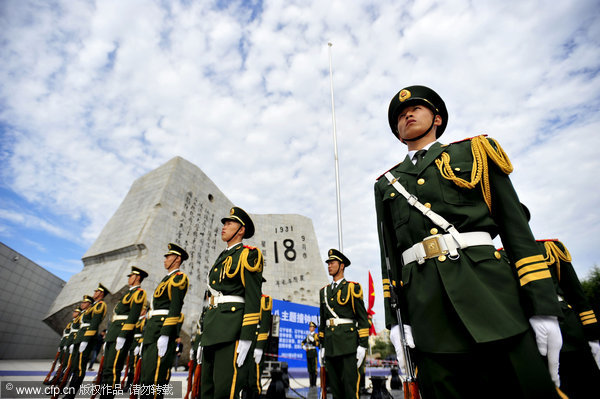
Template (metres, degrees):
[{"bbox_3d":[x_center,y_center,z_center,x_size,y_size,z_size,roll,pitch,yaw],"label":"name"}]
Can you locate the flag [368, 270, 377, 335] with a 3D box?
[{"bbox_3d":[2.266,3.264,8.884,0.300,1.950,0.220,-5,-30,13],"label":"flag"}]

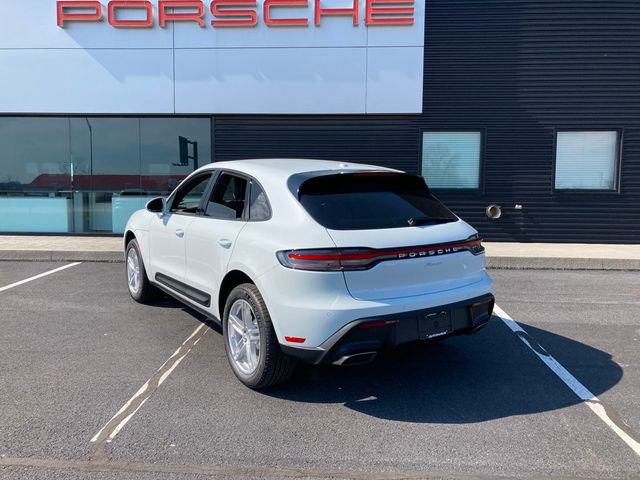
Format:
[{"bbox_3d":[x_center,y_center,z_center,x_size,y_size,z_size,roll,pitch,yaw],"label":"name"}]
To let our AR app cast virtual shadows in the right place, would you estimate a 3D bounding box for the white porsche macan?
[{"bbox_3d":[-0.578,0.033,5.263,1.960,1.610,4.700,-5,10,-34],"label":"white porsche macan"}]

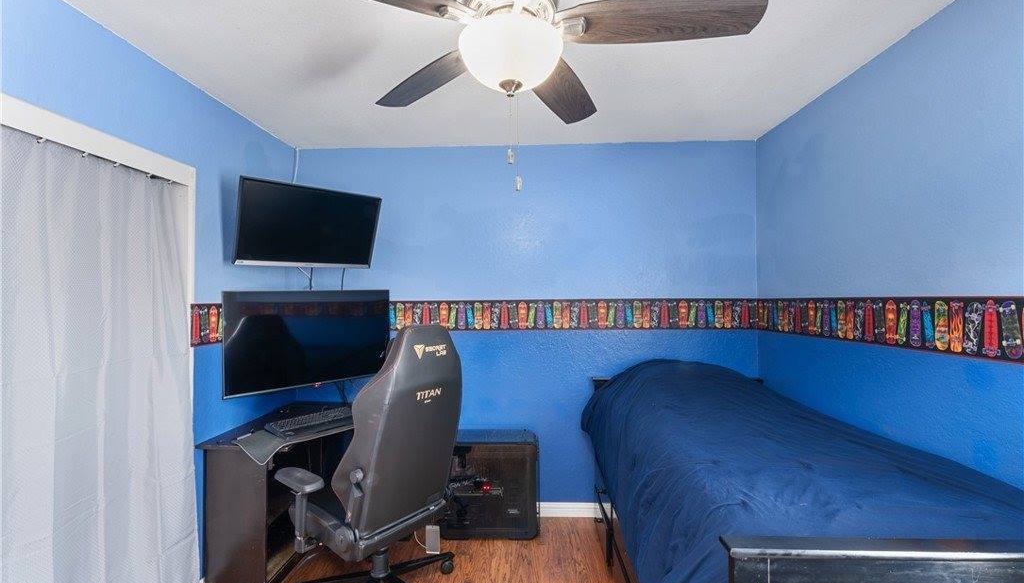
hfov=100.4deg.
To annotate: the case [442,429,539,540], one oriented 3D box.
[{"bbox_3d":[-0.126,1.187,2.660,0.568,0.570,0.255,0,-1,3],"label":"case"}]

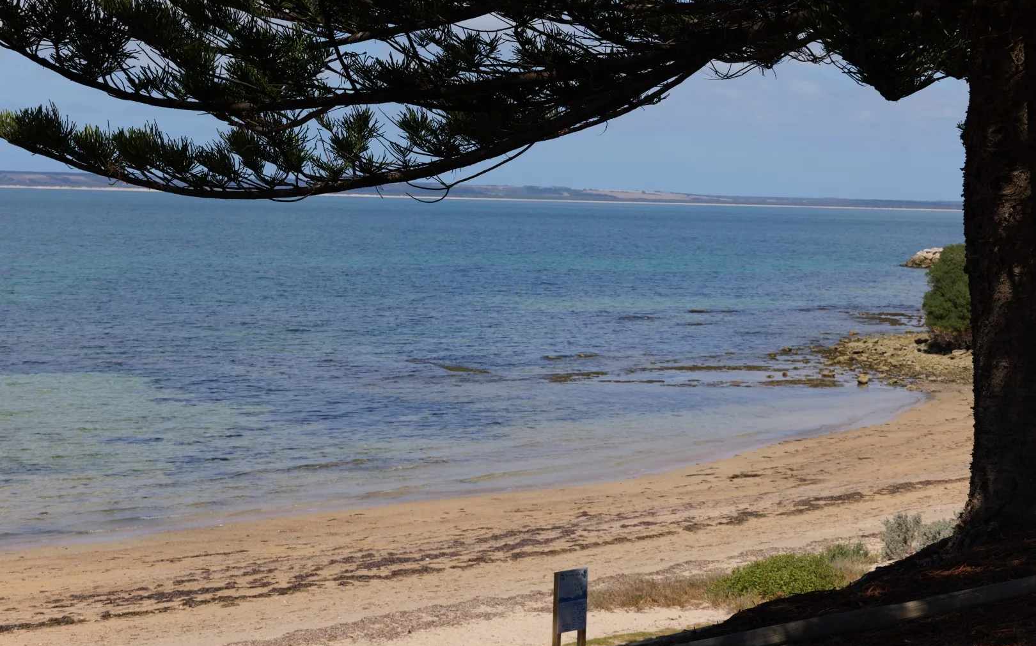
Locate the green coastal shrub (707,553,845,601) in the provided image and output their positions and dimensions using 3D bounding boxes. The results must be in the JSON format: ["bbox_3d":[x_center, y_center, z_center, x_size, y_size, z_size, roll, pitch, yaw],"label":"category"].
[{"bbox_3d":[4.816,4.609,37.602,2.300,0.720,1.800,1,4,0],"label":"green coastal shrub"}]

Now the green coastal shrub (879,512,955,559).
[{"bbox_3d":[8.361,4.398,42.178,1.600,0.850,1.200,1,4,0],"label":"green coastal shrub"}]

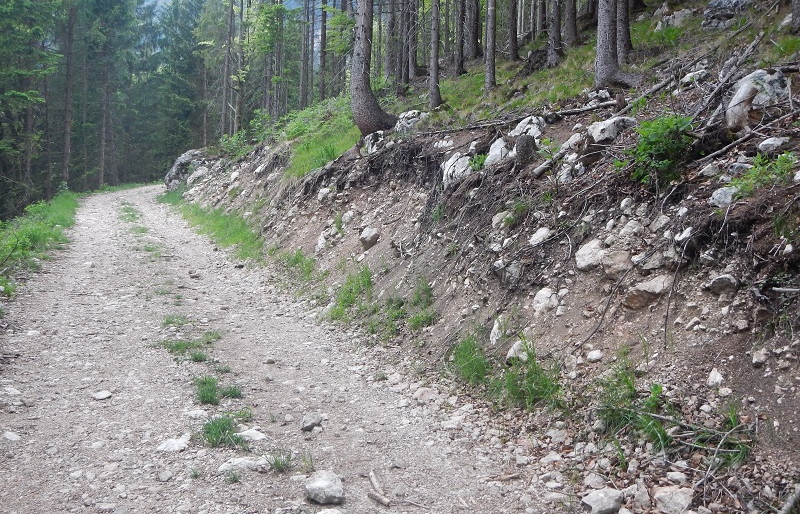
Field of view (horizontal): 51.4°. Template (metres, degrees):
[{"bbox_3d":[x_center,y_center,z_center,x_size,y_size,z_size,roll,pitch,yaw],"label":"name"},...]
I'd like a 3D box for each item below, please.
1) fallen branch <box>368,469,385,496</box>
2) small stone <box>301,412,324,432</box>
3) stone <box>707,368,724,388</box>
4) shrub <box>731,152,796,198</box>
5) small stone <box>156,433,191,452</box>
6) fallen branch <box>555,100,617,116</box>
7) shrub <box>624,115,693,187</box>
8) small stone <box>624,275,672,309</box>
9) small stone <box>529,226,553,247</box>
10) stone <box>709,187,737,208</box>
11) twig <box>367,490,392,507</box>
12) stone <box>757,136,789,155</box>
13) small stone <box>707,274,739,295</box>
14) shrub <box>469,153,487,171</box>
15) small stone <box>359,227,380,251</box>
[{"bbox_3d":[-0.104,1.060,3.910,0.025,0.025,0.271,1,8,-15],"label":"fallen branch"},{"bbox_3d":[-0.507,0.947,4.790,0.120,0.070,0.105,1,0,-6],"label":"small stone"},{"bbox_3d":[1.811,0.694,4.771,0.083,0.102,0.075,2,1,21],"label":"stone"},{"bbox_3d":[2.337,-0.530,5.350,0.420,0.280,0.340,1,2,0],"label":"shrub"},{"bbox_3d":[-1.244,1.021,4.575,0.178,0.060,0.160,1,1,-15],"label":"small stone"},{"bbox_3d":[2.152,-1.730,9.600,0.700,0.080,0.080,-7,-1,26],"label":"fallen branch"},{"bbox_3d":[1.842,-0.752,5.930,0.480,0.480,0.430,1,0,17],"label":"shrub"},{"bbox_3d":[1.476,0.206,4.960,0.290,0.170,0.200,1,0,17],"label":"small stone"},{"bbox_3d":[1.327,-0.192,7.887,0.206,0.173,0.175,2,1,10],"label":"small stone"},{"bbox_3d":[2.023,-0.373,5.220,0.175,0.120,0.140,1,0,21],"label":"stone"},{"bbox_3d":[-0.093,1.100,3.790,0.030,0.028,0.140,-5,9,-43],"label":"twig"},{"bbox_3d":[2.579,-0.772,5.760,0.220,0.120,0.150,1,0,24],"label":"stone"},{"bbox_3d":[1.847,0.157,4.750,0.165,0.115,0.130,2,2,17],"label":"small stone"},{"bbox_3d":[0.792,-0.965,8.500,0.180,0.180,0.160,1,2,0],"label":"shrub"},{"bbox_3d":[-0.404,-0.248,11.290,0.264,0.304,0.211,1,1,-2],"label":"small stone"}]

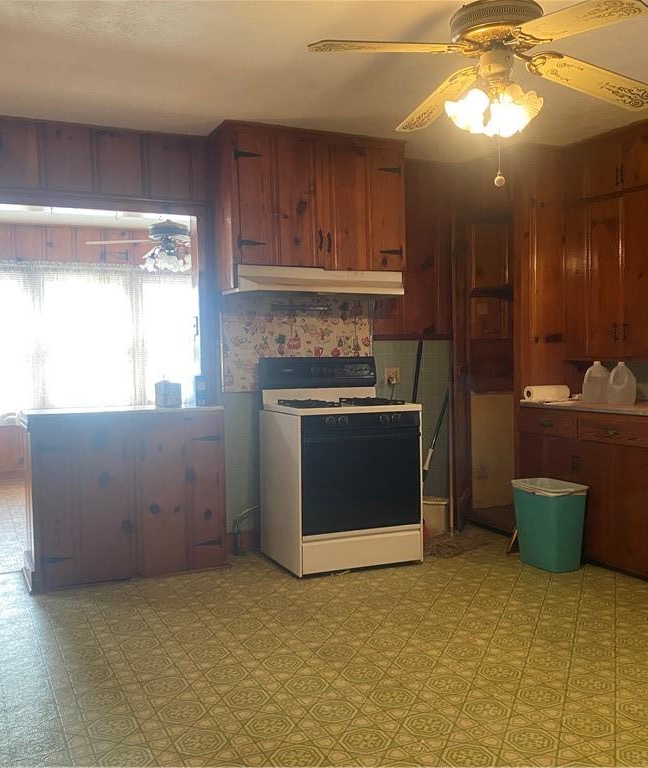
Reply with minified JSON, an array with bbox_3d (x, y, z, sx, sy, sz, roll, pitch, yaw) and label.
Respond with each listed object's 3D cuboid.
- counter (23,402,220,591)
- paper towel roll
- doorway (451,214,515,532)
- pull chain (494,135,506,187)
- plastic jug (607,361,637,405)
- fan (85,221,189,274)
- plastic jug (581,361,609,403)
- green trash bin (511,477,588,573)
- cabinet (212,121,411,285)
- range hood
[{"bbox_3d":[-1.159,0.603,4.454,1.080,0.935,0.520,-2,3,-25],"label":"counter"},{"bbox_3d":[1.425,0.059,4.913,0.280,0.108,0.108,-2,3,-17],"label":"paper towel roll"},{"bbox_3d":[1.153,-0.072,5.300,0.128,2.138,0.621,-2,3,-25],"label":"doorway"},{"bbox_3d":[0.590,-0.747,2.570,0.036,0.175,0.036,-1,3,0],"label":"pull chain"},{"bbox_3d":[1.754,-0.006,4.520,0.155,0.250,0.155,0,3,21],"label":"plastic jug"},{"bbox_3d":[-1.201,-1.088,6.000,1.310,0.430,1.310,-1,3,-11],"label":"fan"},{"bbox_3d":[1.684,-0.014,4.779,0.152,0.256,0.152,-2,3,-25],"label":"plastic jug"},{"bbox_3d":[1.278,0.799,4.372,0.265,0.465,0.370,-2,3,-25],"label":"green trash bin"},{"bbox_3d":[-0.079,-1.034,4.690,1.156,0.925,0.325,-2,3,-25],"label":"cabinet"},{"bbox_3d":[-0.058,-0.614,4.704,1.070,0.155,0.345,-2,3,-25],"label":"range hood"}]

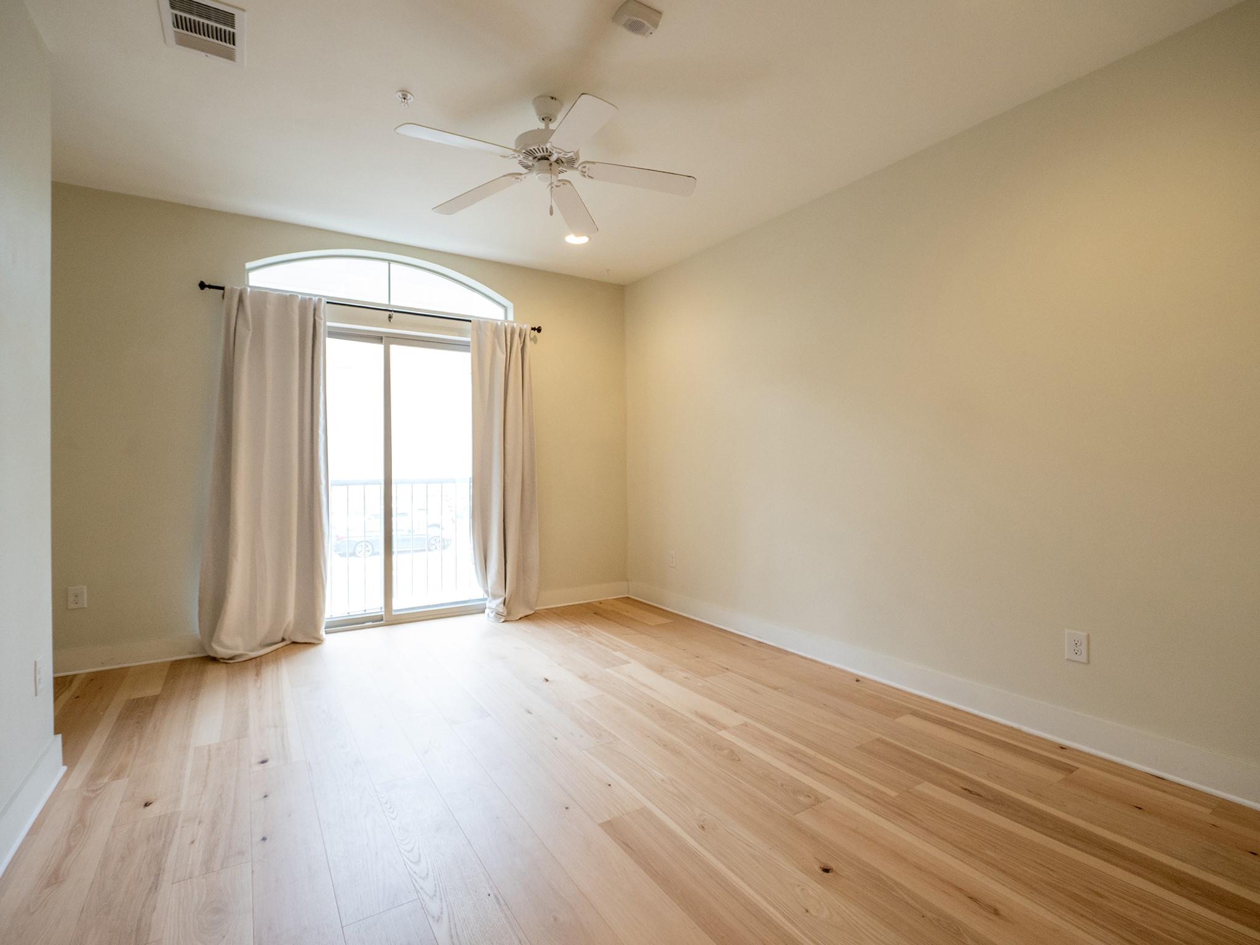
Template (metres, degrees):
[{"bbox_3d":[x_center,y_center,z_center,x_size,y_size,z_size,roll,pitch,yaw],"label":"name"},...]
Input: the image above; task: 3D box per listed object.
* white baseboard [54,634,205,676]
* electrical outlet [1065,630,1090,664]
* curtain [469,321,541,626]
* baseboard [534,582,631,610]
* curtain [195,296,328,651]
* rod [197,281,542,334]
[{"bbox_3d":[-2.868,1.041,3.352,0.752,0.140,0.026,0,1,-33],"label":"white baseboard"},{"bbox_3d":[1.837,0.719,2.392,0.008,0.123,0.077,0,1,-33],"label":"electrical outlet"},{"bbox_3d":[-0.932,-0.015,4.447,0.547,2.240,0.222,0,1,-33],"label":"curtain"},{"bbox_3d":[-0.400,1.032,4.925,0.929,0.140,0.026,0,1,-33],"label":"baseboard"},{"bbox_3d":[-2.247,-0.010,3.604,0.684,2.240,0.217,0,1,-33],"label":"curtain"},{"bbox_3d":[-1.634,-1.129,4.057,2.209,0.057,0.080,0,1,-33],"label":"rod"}]

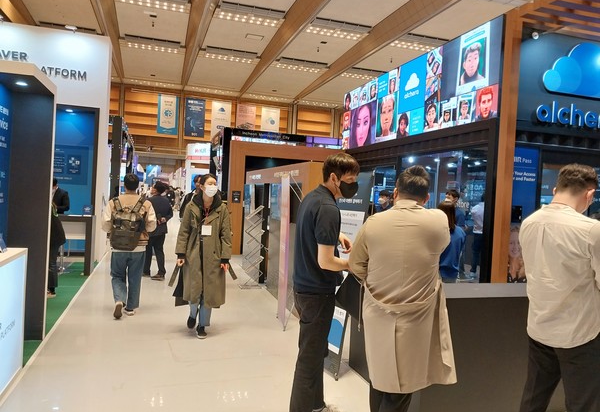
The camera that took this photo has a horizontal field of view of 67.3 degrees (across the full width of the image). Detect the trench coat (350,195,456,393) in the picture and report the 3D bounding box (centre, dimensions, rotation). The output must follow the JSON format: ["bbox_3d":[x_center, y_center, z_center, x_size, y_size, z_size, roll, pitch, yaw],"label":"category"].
[{"bbox_3d":[0.606,0.507,2.711,0.590,1.080,0.460,3,1,5],"label":"trench coat"}]

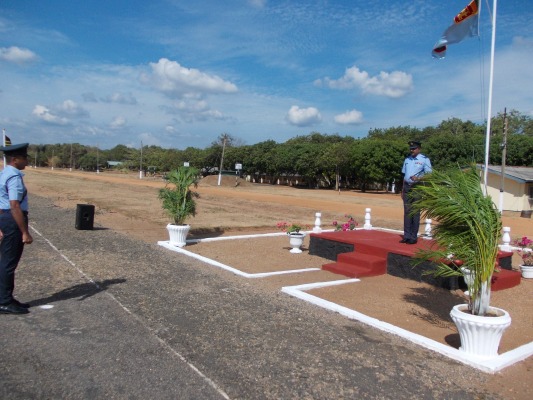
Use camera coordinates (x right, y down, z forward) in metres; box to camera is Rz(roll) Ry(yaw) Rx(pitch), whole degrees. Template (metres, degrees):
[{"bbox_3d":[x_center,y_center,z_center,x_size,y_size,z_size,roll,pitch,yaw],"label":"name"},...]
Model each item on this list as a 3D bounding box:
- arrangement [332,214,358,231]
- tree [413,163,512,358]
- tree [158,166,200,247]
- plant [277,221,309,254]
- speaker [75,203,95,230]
[{"bbox_3d":[1.730,0.663,9.436,0.560,0.720,0.560,-1,4,-35],"label":"arrangement"},{"bbox_3d":[1.774,0.503,4.034,0.720,1.660,1.000,-1,4,-35],"label":"tree"},{"bbox_3d":[-1.824,0.127,9.095,0.850,1.660,0.850,-1,4,-35],"label":"tree"},{"bbox_3d":[0.527,0.721,8.631,0.580,0.640,0.580,1,3,0],"label":"plant"},{"bbox_3d":[-4.780,0.450,11.387,0.360,0.650,0.420,3,2,-35],"label":"speaker"}]

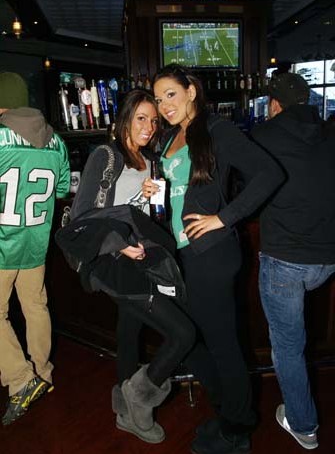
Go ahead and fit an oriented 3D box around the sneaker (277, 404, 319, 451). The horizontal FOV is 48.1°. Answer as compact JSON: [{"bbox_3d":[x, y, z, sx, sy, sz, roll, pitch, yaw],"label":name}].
[{"bbox_3d":[0.645,0.978,1.899,0.100,0.105,0.265,-6,18,-19],"label":"sneaker"}]

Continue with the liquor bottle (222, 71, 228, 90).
[{"bbox_3d":[0.783,-1.969,5.045,0.070,0.240,0.070,0,17,0],"label":"liquor bottle"}]

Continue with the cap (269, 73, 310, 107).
[{"bbox_3d":[0.545,-0.632,1.752,0.175,0.145,0.250,-4,17,-13],"label":"cap"}]

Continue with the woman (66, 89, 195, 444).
[{"bbox_3d":[-0.145,0.260,1.648,0.490,1.630,0.450,-8,19,-24],"label":"woman"}]

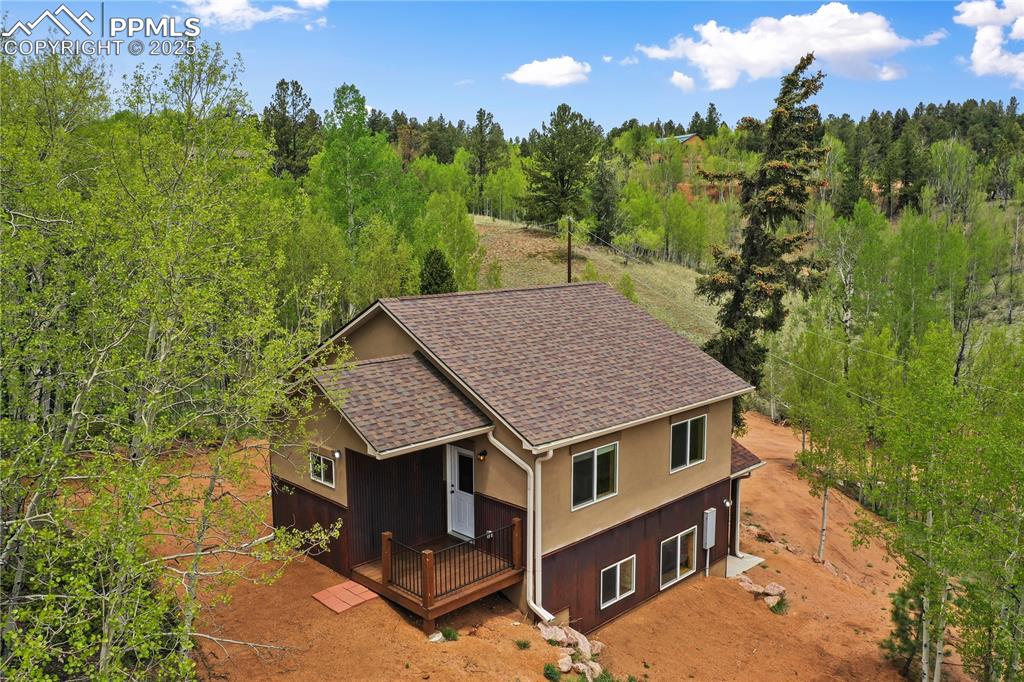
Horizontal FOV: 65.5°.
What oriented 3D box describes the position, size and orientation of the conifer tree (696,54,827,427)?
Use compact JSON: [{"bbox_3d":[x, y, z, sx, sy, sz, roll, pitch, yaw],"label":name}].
[{"bbox_3d":[9.138,-2.524,29.273,5.000,15.500,5.000,-1,8,0],"label":"conifer tree"}]

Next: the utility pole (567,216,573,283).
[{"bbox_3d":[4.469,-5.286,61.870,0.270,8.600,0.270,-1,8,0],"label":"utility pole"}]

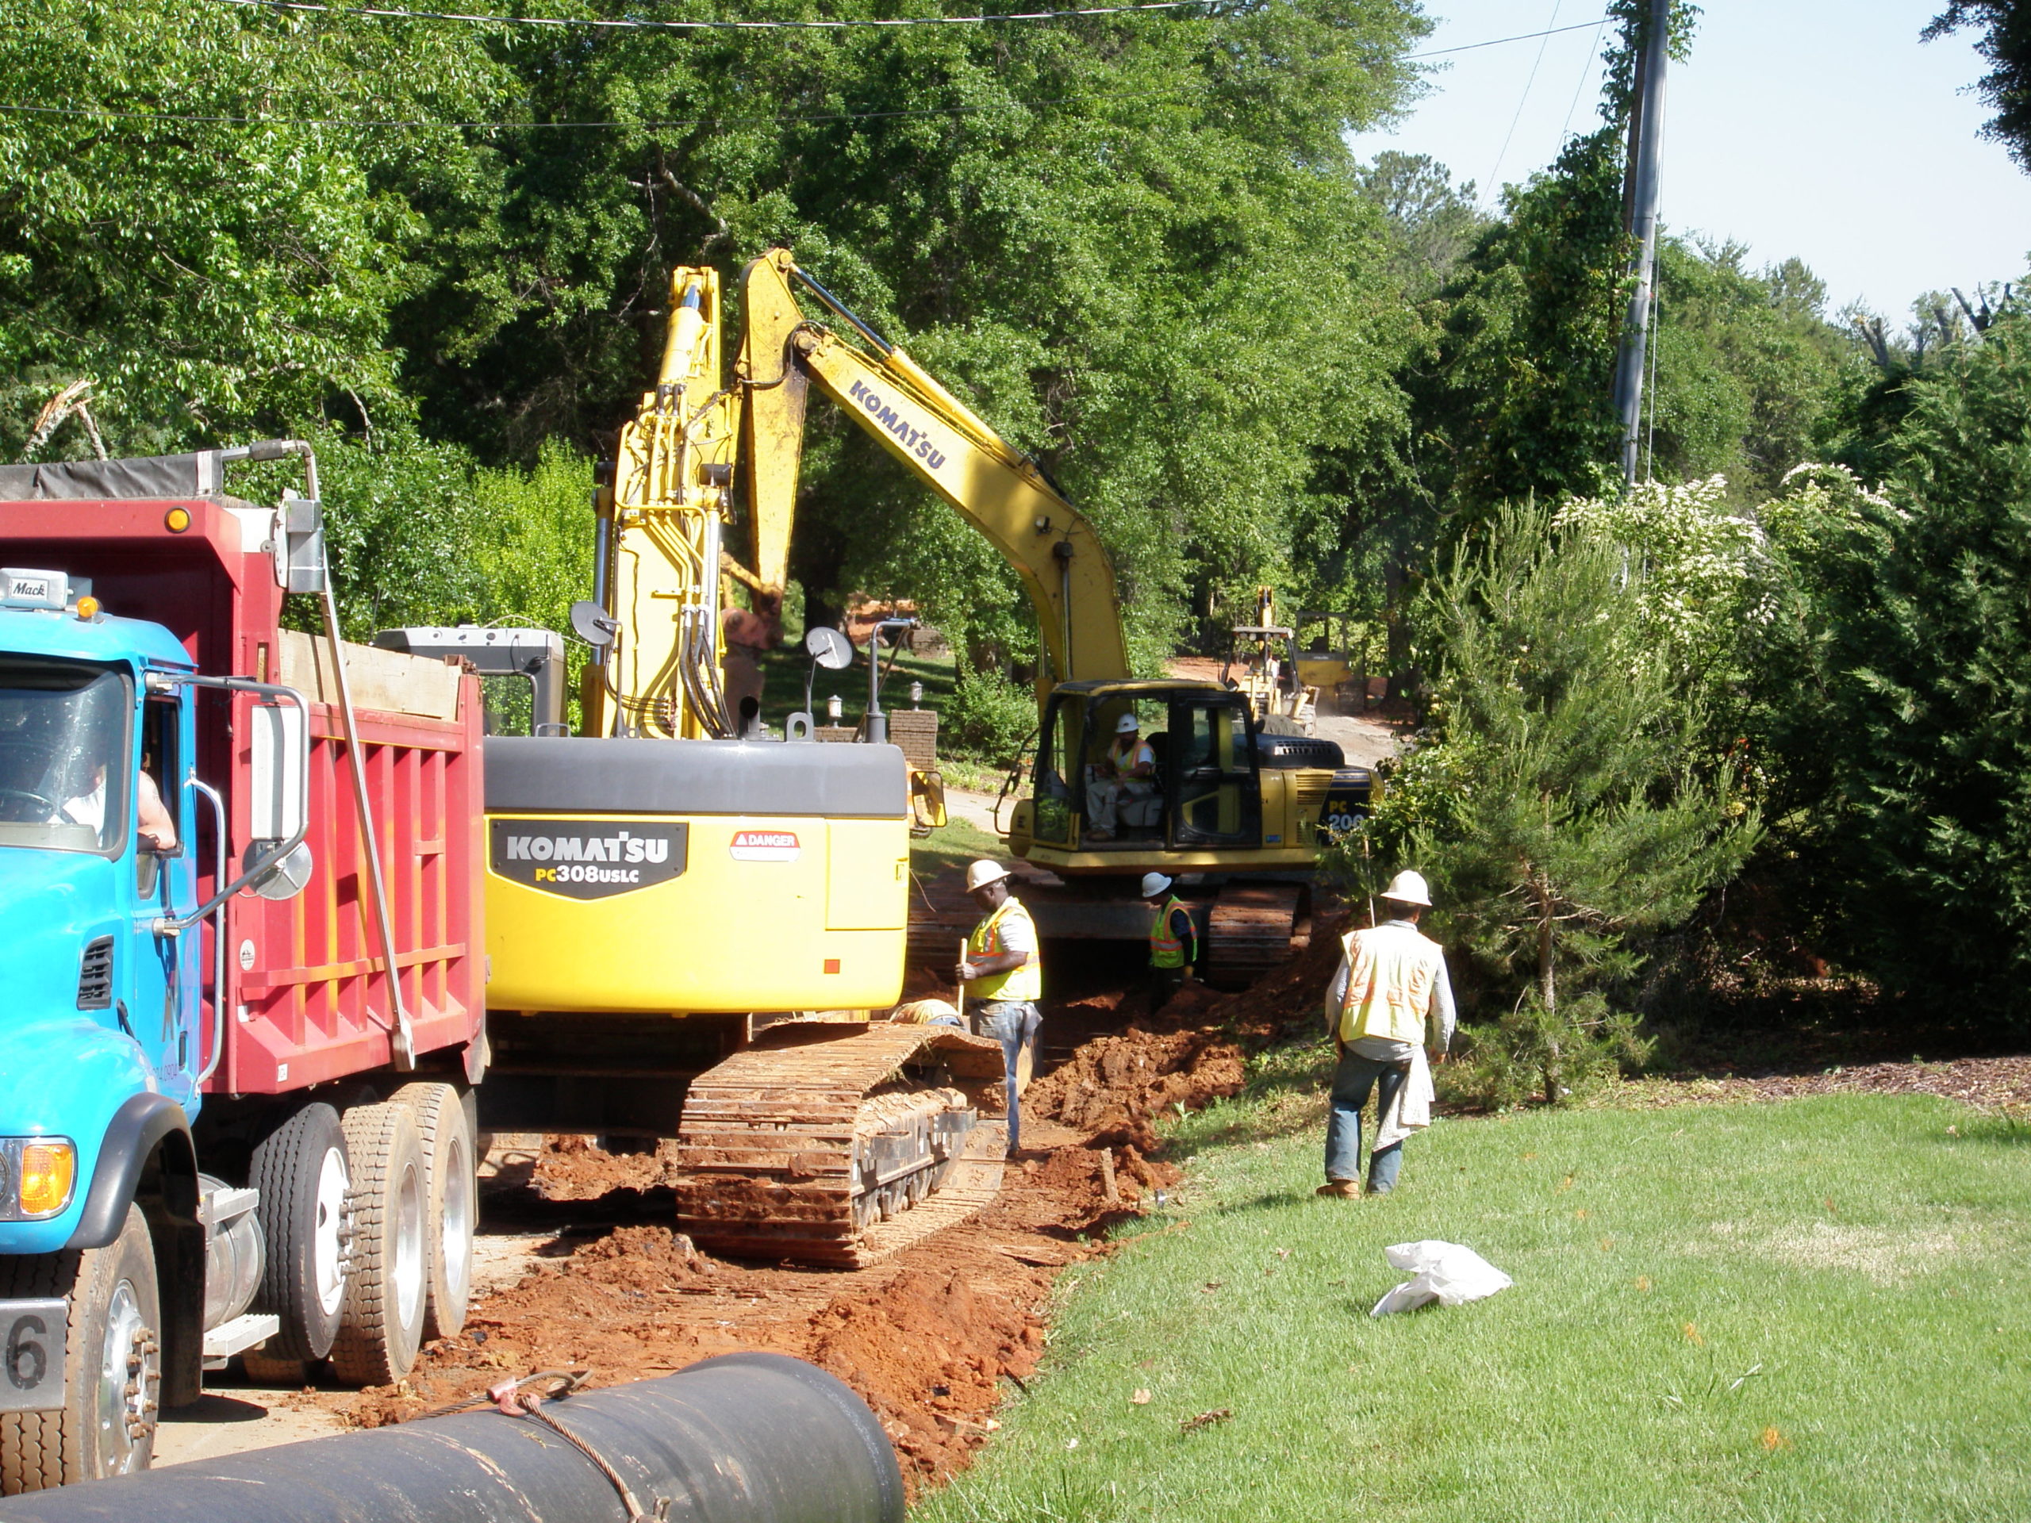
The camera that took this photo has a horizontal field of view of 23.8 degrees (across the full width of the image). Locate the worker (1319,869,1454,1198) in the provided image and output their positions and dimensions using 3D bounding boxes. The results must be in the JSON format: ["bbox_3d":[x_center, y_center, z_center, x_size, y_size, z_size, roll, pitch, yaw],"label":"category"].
[{"bbox_3d":[2.064,1.511,26.800,0.700,1.820,0.500,0,1,-10],"label":"worker"}]

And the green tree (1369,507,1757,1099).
[{"bbox_3d":[3.681,0.272,32.300,2.600,3.950,2.500,0,1,0],"label":"green tree"}]

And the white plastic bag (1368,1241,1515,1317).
[{"bbox_3d":[1.941,2.365,22.000,0.620,0.310,0.420,0,1,0],"label":"white plastic bag"}]

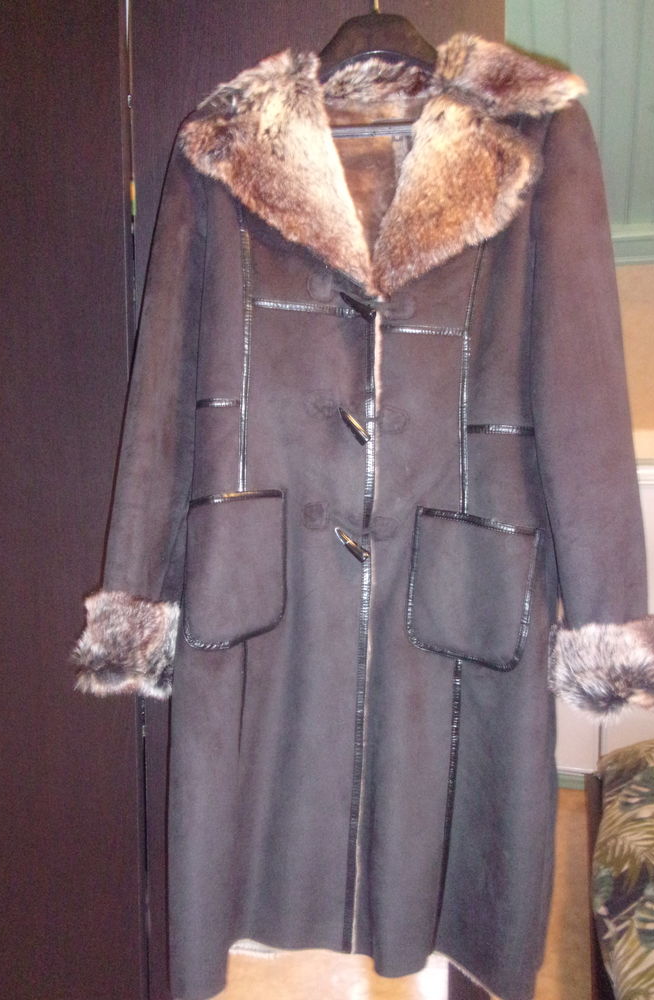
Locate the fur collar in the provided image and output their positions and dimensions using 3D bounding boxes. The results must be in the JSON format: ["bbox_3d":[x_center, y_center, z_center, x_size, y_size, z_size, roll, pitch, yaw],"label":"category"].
[{"bbox_3d":[0.065,-0.382,0.945,0.455,0.295,0.200,1,5,4],"label":"fur collar"}]

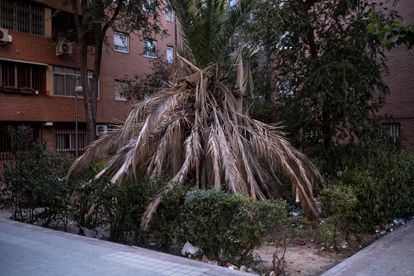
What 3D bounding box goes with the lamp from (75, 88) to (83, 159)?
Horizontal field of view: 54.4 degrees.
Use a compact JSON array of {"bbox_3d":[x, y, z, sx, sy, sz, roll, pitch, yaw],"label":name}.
[{"bbox_3d":[-5.430,-0.450,17.000,0.300,3.400,0.300,0,1,18],"label":"lamp"}]

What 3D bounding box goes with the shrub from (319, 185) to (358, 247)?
[{"bbox_3d":[1.900,1.100,5.820,0.560,0.840,0.580,1,2,41],"label":"shrub"}]

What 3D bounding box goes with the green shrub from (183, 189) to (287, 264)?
[{"bbox_3d":[0.340,1.110,5.200,1.300,0.840,0.800,1,2,34],"label":"green shrub"}]

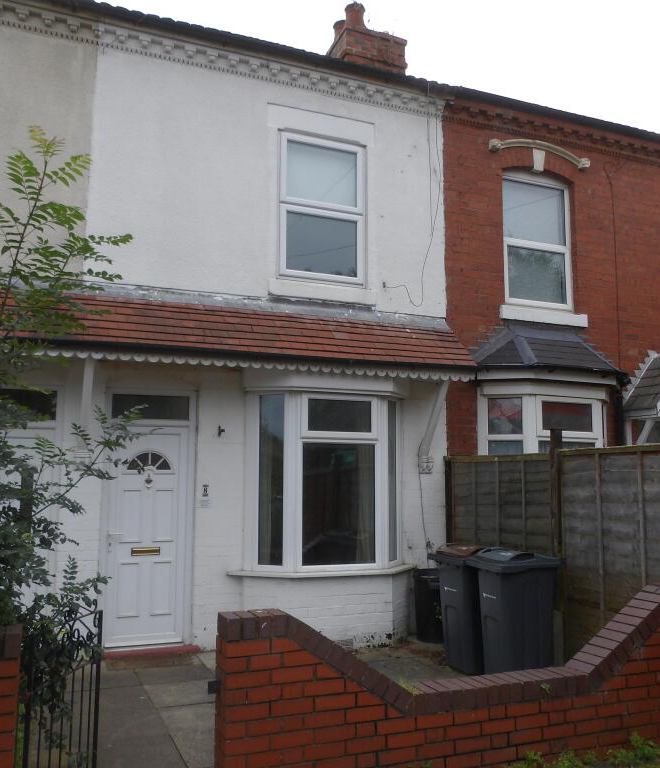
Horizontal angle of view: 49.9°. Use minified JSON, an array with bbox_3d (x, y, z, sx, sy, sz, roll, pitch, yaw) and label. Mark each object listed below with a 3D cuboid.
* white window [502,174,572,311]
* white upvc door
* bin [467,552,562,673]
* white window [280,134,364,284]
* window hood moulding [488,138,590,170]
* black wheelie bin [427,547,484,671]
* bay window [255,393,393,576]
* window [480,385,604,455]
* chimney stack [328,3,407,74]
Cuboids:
[{"bbox_3d":[2.513,-1.736,8.648,1.034,1.649,0.070,3,-8,-22],"label":"white window"},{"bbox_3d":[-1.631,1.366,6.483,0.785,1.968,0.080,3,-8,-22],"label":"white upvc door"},{"bbox_3d":[1.471,1.825,5.572,0.550,0.960,0.480,3,-8,-22],"label":"bin"},{"bbox_3d":[-0.074,-1.864,7.568,0.971,1.577,0.070,3,-8,-22],"label":"white window"},{"bbox_3d":[2.614,-2.853,8.671,1.522,0.273,0.100,3,-8,-22],"label":"window hood moulding"},{"bbox_3d":[1.186,1.879,5.971,0.550,0.960,0.480,3,-8,-22],"label":"black wheelie bin"},{"bbox_3d":[0.047,0.941,6.956,1.705,1.613,0.416,3,-8,-22],"label":"bay window"},{"bbox_3d":[2.564,0.996,7.992,1.782,1.730,0.422,3,-8,-22],"label":"window"},{"bbox_3d":[0.475,-4.633,10.093,0.910,1.090,0.900,3,-8,-22],"label":"chimney stack"}]

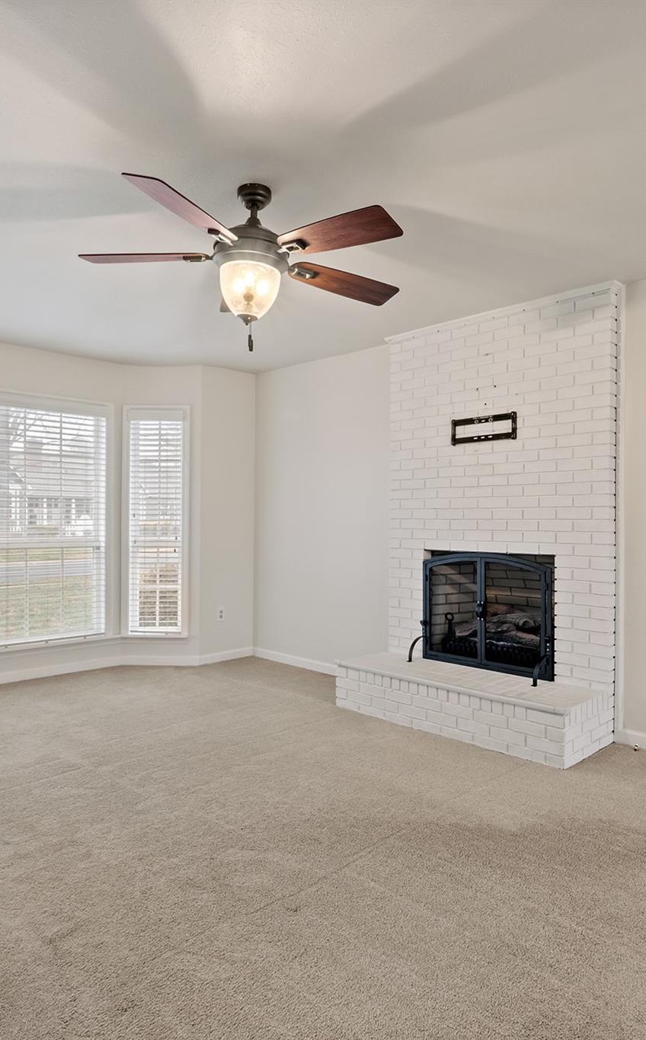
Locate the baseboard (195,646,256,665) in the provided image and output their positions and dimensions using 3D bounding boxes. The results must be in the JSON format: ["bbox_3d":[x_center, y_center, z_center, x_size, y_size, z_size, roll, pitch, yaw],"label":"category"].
[{"bbox_3d":[-0.805,1.148,5.482,0.570,0.080,0.016,0,0,-45],"label":"baseboard"}]

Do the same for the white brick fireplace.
[{"bbox_3d":[0.836,-0.033,3.842,1.517,2.455,0.592,0,0,45],"label":"white brick fireplace"}]

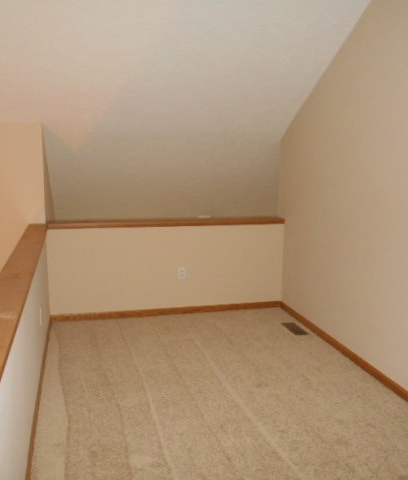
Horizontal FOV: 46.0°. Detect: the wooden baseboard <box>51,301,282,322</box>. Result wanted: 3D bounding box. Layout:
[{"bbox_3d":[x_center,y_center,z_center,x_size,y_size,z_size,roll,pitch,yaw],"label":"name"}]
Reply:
[{"bbox_3d":[-0.298,0.686,4.618,2.255,0.063,0.015,-1,10,-15],"label":"wooden baseboard"}]

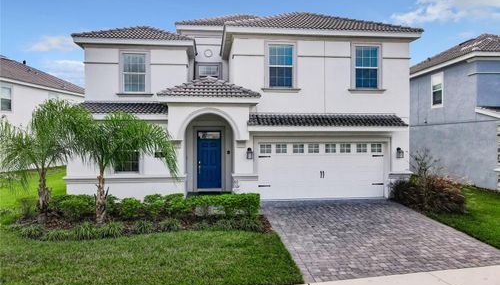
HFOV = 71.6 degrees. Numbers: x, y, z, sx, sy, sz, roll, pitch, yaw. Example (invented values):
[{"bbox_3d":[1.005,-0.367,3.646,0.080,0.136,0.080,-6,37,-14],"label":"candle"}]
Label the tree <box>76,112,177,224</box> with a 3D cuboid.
[{"bbox_3d":[-3.420,0.710,9.600,2.700,3.100,2.400,0,0,-5],"label":"tree"}]

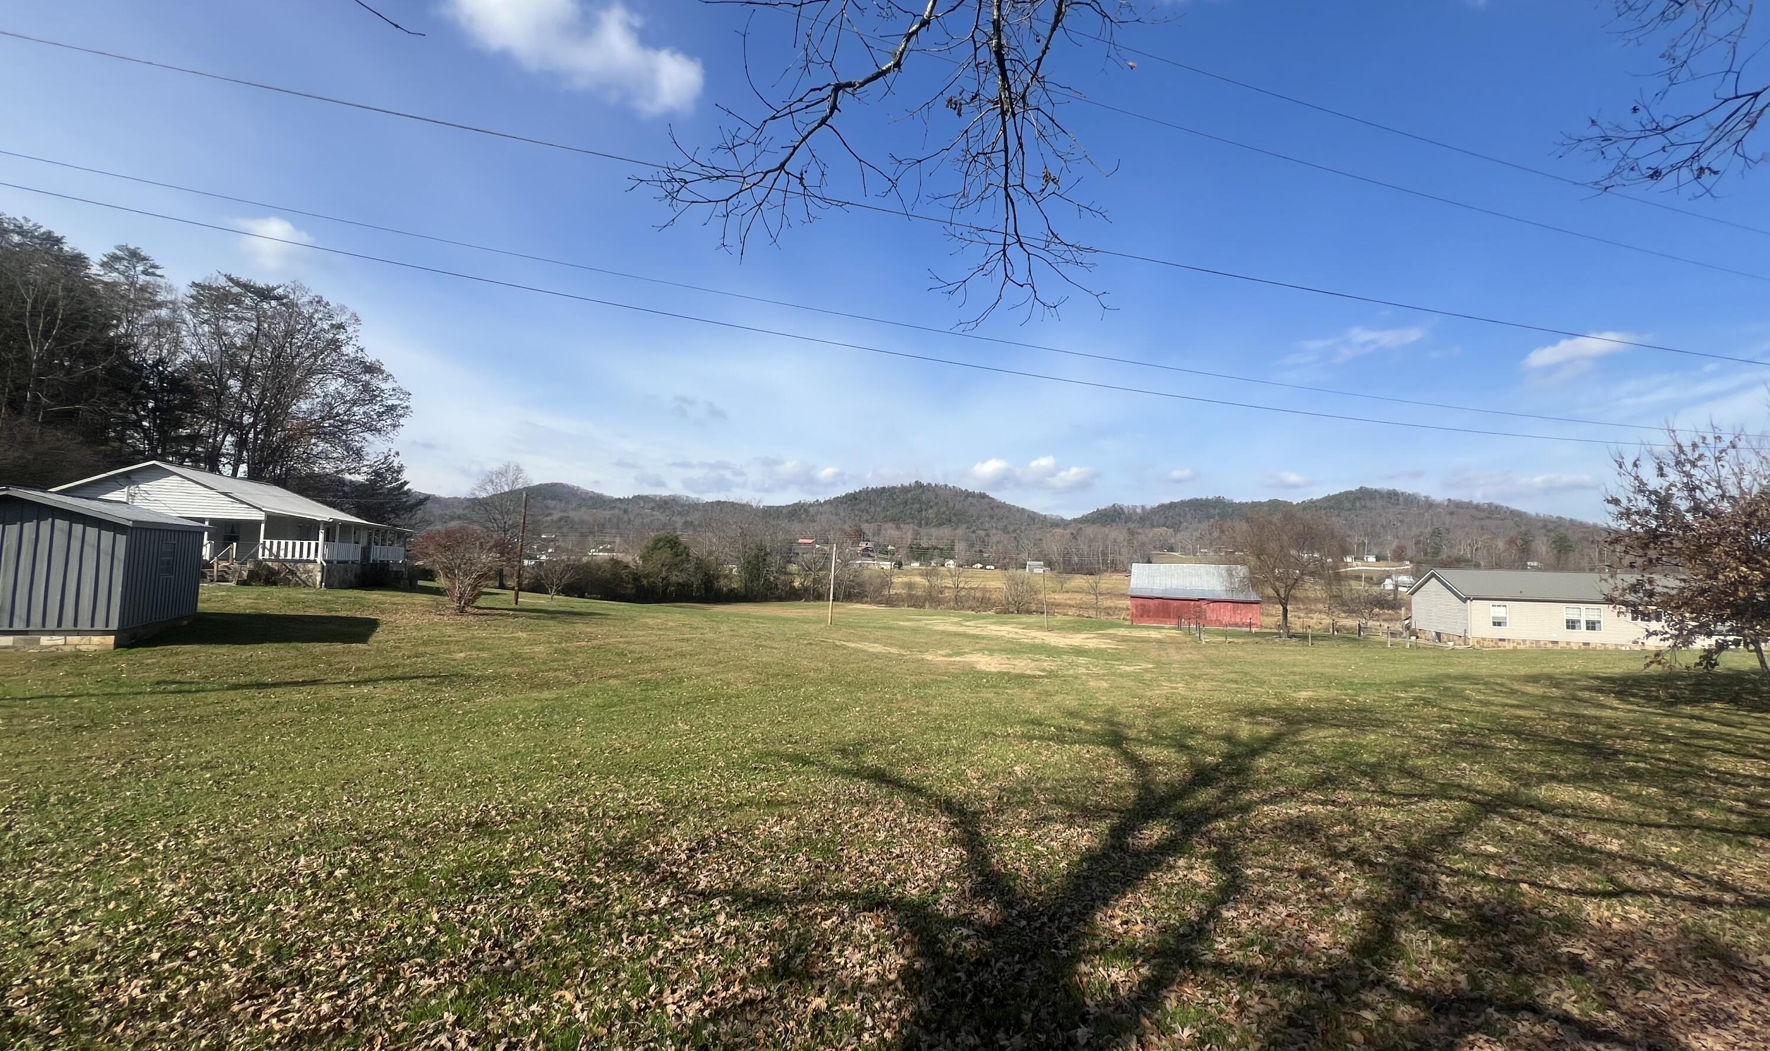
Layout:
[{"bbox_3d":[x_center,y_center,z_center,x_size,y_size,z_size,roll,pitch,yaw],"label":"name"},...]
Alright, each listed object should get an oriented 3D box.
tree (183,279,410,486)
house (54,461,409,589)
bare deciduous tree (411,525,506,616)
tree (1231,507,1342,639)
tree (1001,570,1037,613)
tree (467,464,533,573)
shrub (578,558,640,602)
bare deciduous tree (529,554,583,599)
[{"bbox_3d":[-45.023,-7.613,50.744,12.920,23.500,12.920,5,-5,-42],"label":"tree"},{"bbox_3d":[-35.727,0.328,38.002,11.400,6.200,12.600,2,-4,-17],"label":"house"},{"bbox_3d":[-13.901,1.408,21.591,2.480,2.870,2.480,4,-4,-33],"label":"bare deciduous tree"},{"bbox_3d":[26.149,3.033,43.270,6.120,8.530,6.120,-1,-4,31],"label":"tree"},{"bbox_3d":[13.346,6.633,66.137,3.630,4.320,3.630,1,-4,11],"label":"tree"},{"bbox_3d":[-30.892,-0.029,53.320,4.390,10.110,4.390,3,-4,-30],"label":"tree"},{"bbox_3d":[-16.636,3.290,40.084,3.380,2.660,2.870,3,-4,-22],"label":"shrub"},{"bbox_3d":[-18.320,2.832,37.079,2.620,2.500,2.620,3,-4,-26],"label":"bare deciduous tree"}]

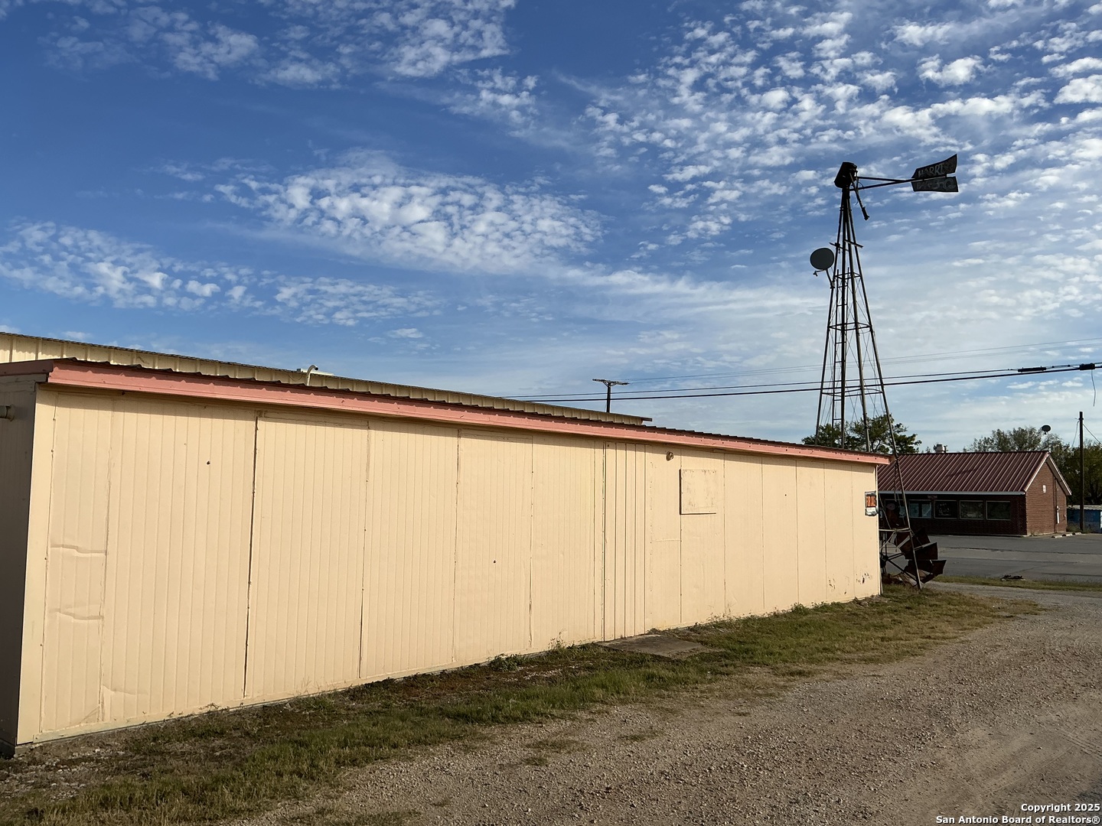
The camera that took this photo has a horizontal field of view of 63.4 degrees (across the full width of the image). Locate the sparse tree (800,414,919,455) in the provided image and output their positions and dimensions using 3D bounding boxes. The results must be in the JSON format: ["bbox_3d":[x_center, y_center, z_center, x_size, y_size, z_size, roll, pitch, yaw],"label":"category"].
[{"bbox_3d":[23.680,4.348,67.917,9.100,8.600,9.000,-1,-6,19],"label":"sparse tree"}]

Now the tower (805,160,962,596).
[{"bbox_3d":[7.531,-0.991,20.754,3.650,10.000,2.750,-1,-6,17],"label":"tower"}]

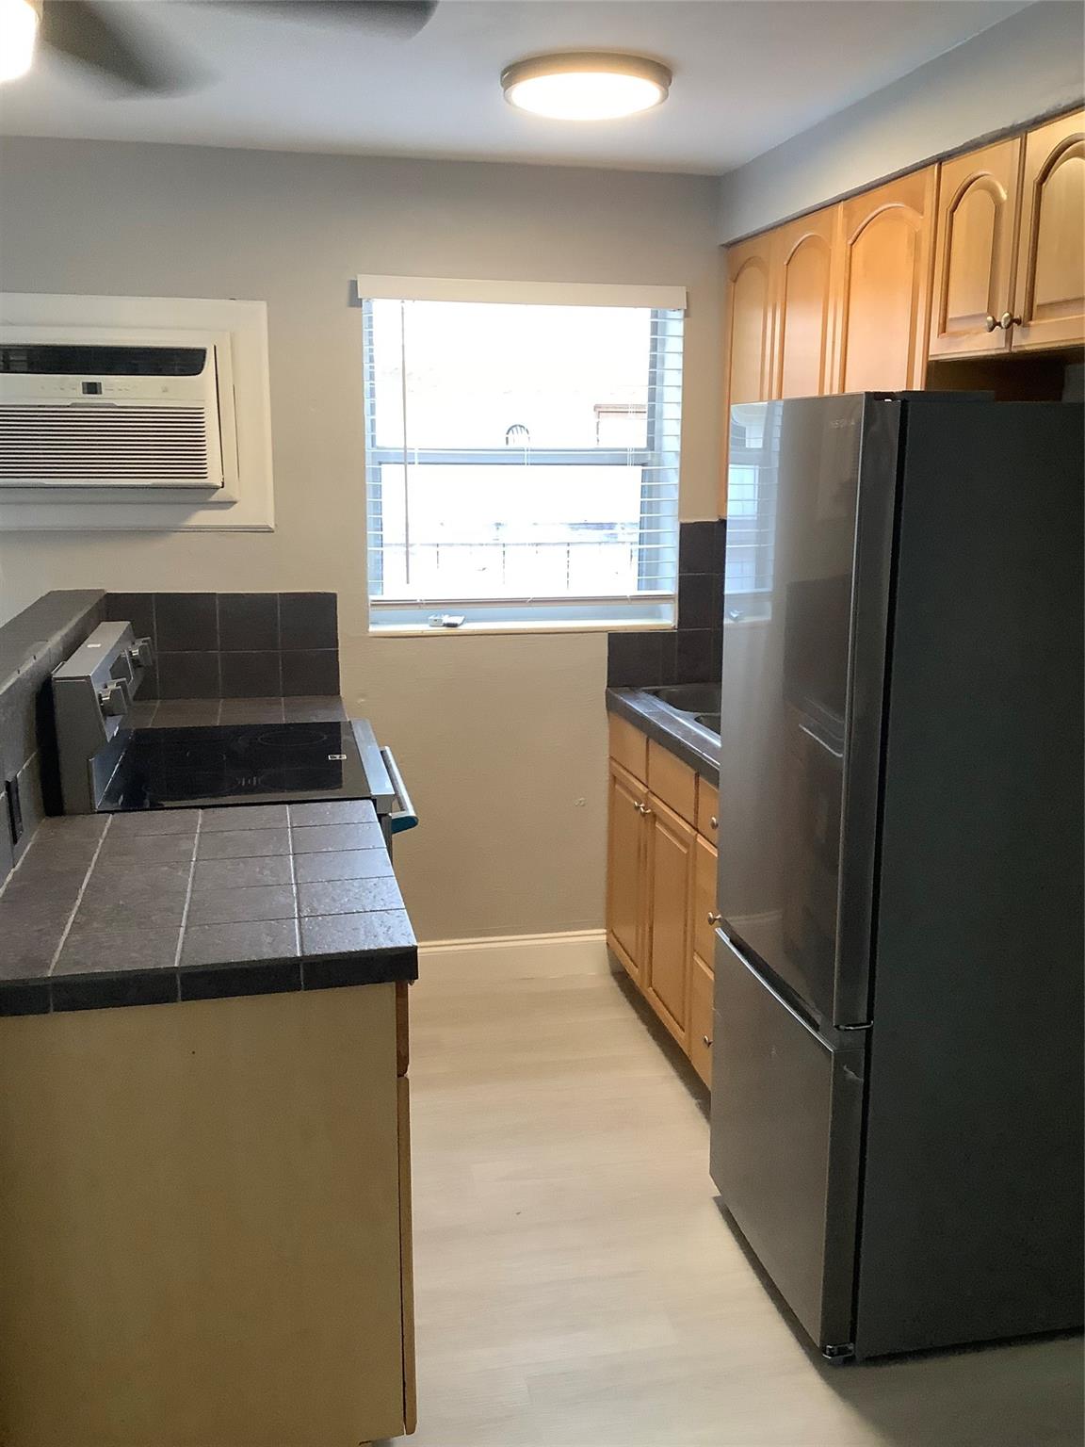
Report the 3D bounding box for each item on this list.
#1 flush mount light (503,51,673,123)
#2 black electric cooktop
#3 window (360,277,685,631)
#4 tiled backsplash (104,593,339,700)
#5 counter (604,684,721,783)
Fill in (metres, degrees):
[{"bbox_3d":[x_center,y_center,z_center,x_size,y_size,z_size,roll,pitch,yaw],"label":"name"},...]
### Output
[{"bbox_3d":[0.091,-1.309,2.672,0.352,0.046,0.352,0,12,0],"label":"flush mount light"},{"bbox_3d":[-0.687,0.088,2.943,0.535,0.030,0.770,-2,12,-12],"label":"black electric cooktop"},{"bbox_3d":[-0.053,-0.744,3.691,0.915,0.965,0.130,-2,12,-12],"label":"window"},{"bbox_3d":[-0.885,-0.210,3.596,0.630,0.300,0.020,-2,12,-12],"label":"tiled backsplash"},{"bbox_3d":[0.625,0.028,3.372,0.630,0.060,1.180,-2,12,-12],"label":"counter"}]

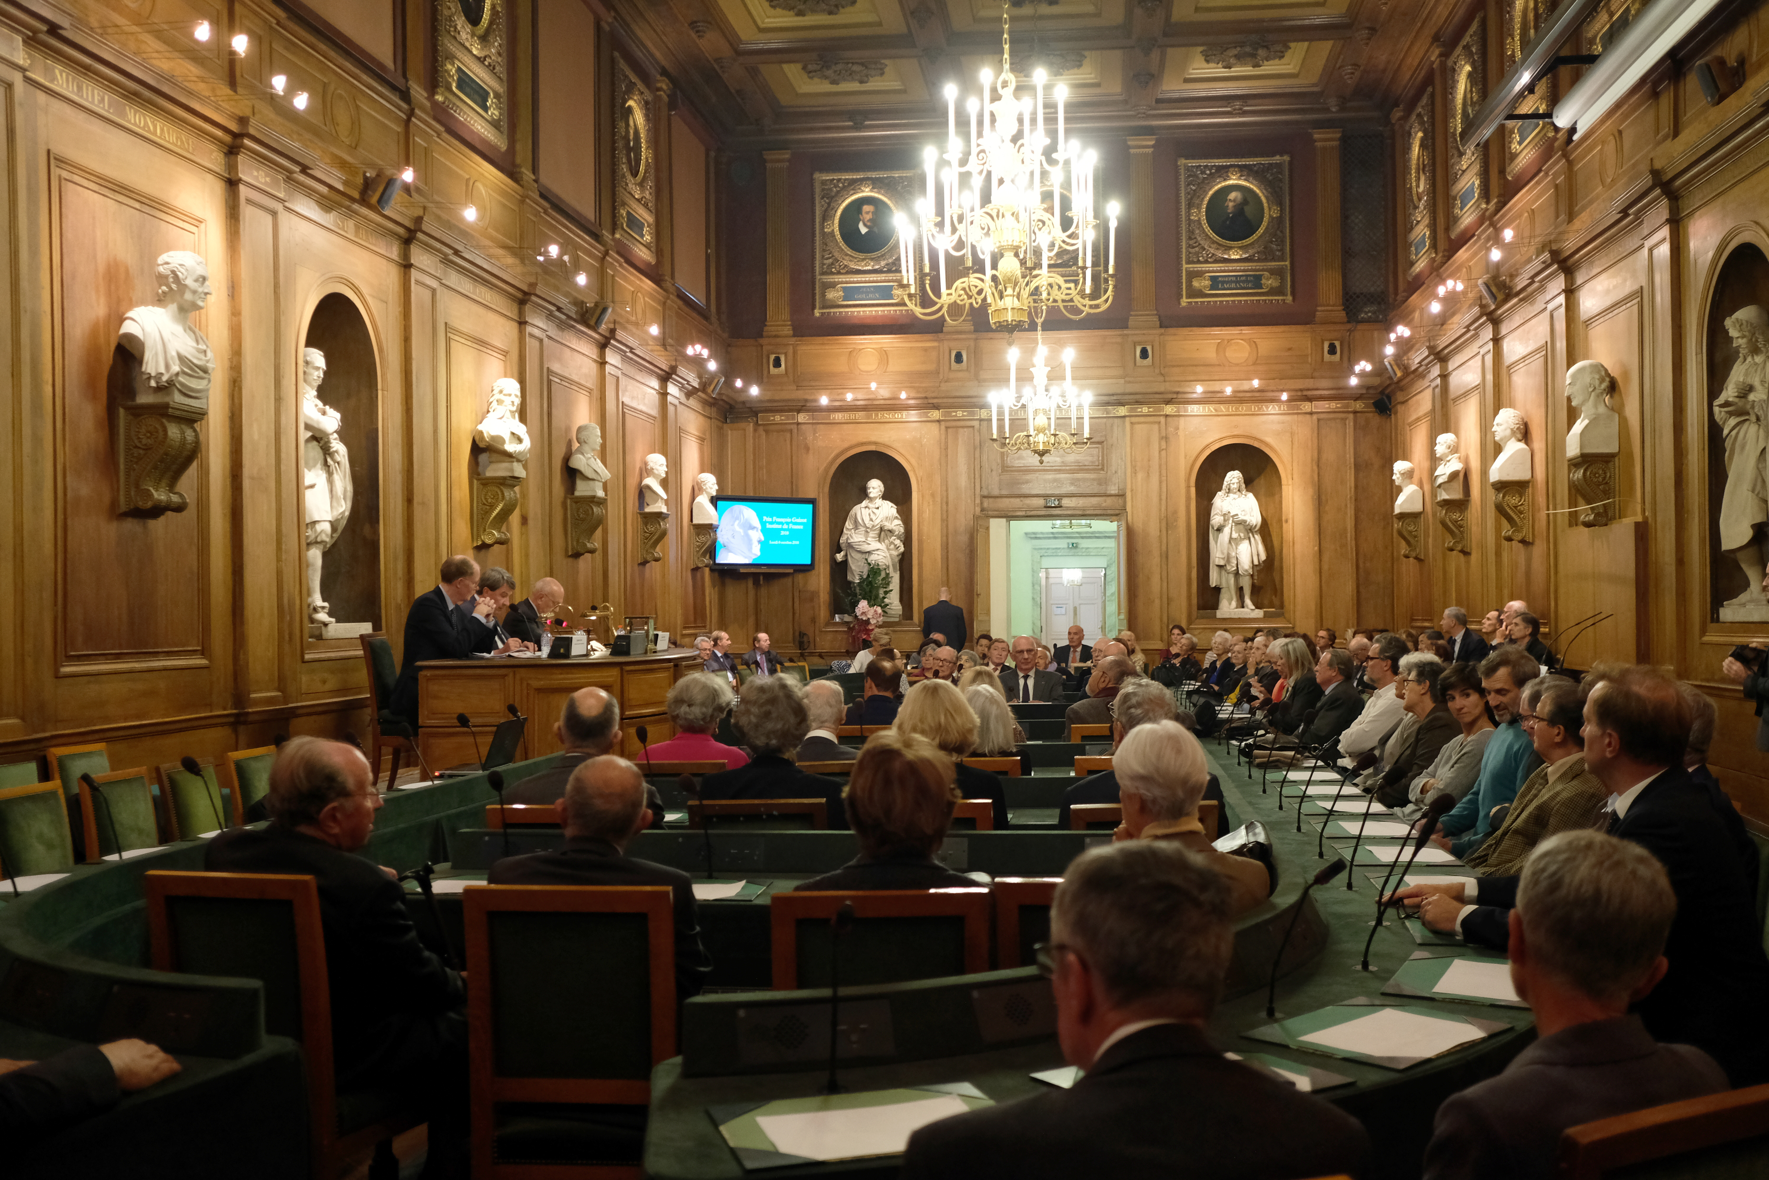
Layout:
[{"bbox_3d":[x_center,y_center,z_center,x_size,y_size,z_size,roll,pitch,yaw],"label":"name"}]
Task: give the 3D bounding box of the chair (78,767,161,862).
[{"bbox_3d":[-2.553,1.170,6.207,0.530,1.000,0.450,-1,-1,9],"label":"chair"}]

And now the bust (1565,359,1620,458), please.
[{"bbox_3d":[4.999,-1.287,12.229,0.290,0.689,0.360,-1,-1,7],"label":"bust"}]

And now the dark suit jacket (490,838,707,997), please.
[{"bbox_3d":[-0.614,0.852,3.717,0.480,0.640,0.380,-1,-1,-2],"label":"dark suit jacket"}]

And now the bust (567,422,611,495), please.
[{"bbox_3d":[-2.684,-1.197,15.832,0.330,0.675,0.470,-1,-1,10],"label":"bust"}]

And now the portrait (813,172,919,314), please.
[{"bbox_3d":[-0.179,-4.486,22.299,1.416,1.838,0.120,-1,-1,6],"label":"portrait"}]

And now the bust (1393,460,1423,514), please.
[{"bbox_3d":[5.657,-1.123,18.630,0.280,0.590,0.320,-1,-1,7],"label":"bust"}]

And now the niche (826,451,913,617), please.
[{"bbox_3d":[-0.167,-0.676,21.473,1.070,2.140,0.500,-1,-1,7],"label":"niche"}]

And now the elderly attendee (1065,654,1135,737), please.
[{"bbox_3d":[1.104,0.967,8.394,0.500,1.300,0.720,-1,-1,-11],"label":"elderly attendee"}]

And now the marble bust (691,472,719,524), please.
[{"bbox_3d":[-2.146,-1.106,20.696,0.290,0.600,0.310,-1,-1,6],"label":"marble bust"}]

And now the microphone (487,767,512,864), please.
[{"bbox_3d":[-1.012,0.618,4.543,0.060,0.300,0.170,-1,-1,2],"label":"microphone"}]

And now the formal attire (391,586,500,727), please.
[{"bbox_3d":[-2.585,0.382,10.100,0.540,0.780,0.500,-1,-1,6],"label":"formal attire"}]

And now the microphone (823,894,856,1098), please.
[{"bbox_3d":[-0.070,0.587,2.469,0.060,0.305,0.160,0,-1,-8],"label":"microphone"}]

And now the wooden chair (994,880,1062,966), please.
[{"bbox_3d":[0.471,1.048,3.841,0.430,0.890,0.520,-1,-1,7],"label":"wooden chair"}]

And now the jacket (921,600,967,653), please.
[{"bbox_3d":[0.740,0.507,20.796,0.540,0.780,0.330,-1,-1,1],"label":"jacket"}]

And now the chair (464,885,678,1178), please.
[{"bbox_3d":[-0.634,1.087,3.840,0.450,0.924,0.520,-1,-1,5],"label":"chair"}]

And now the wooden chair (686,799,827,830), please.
[{"bbox_3d":[-0.347,1.131,5.394,0.450,1.000,0.530,-1,-1,6],"label":"wooden chair"}]

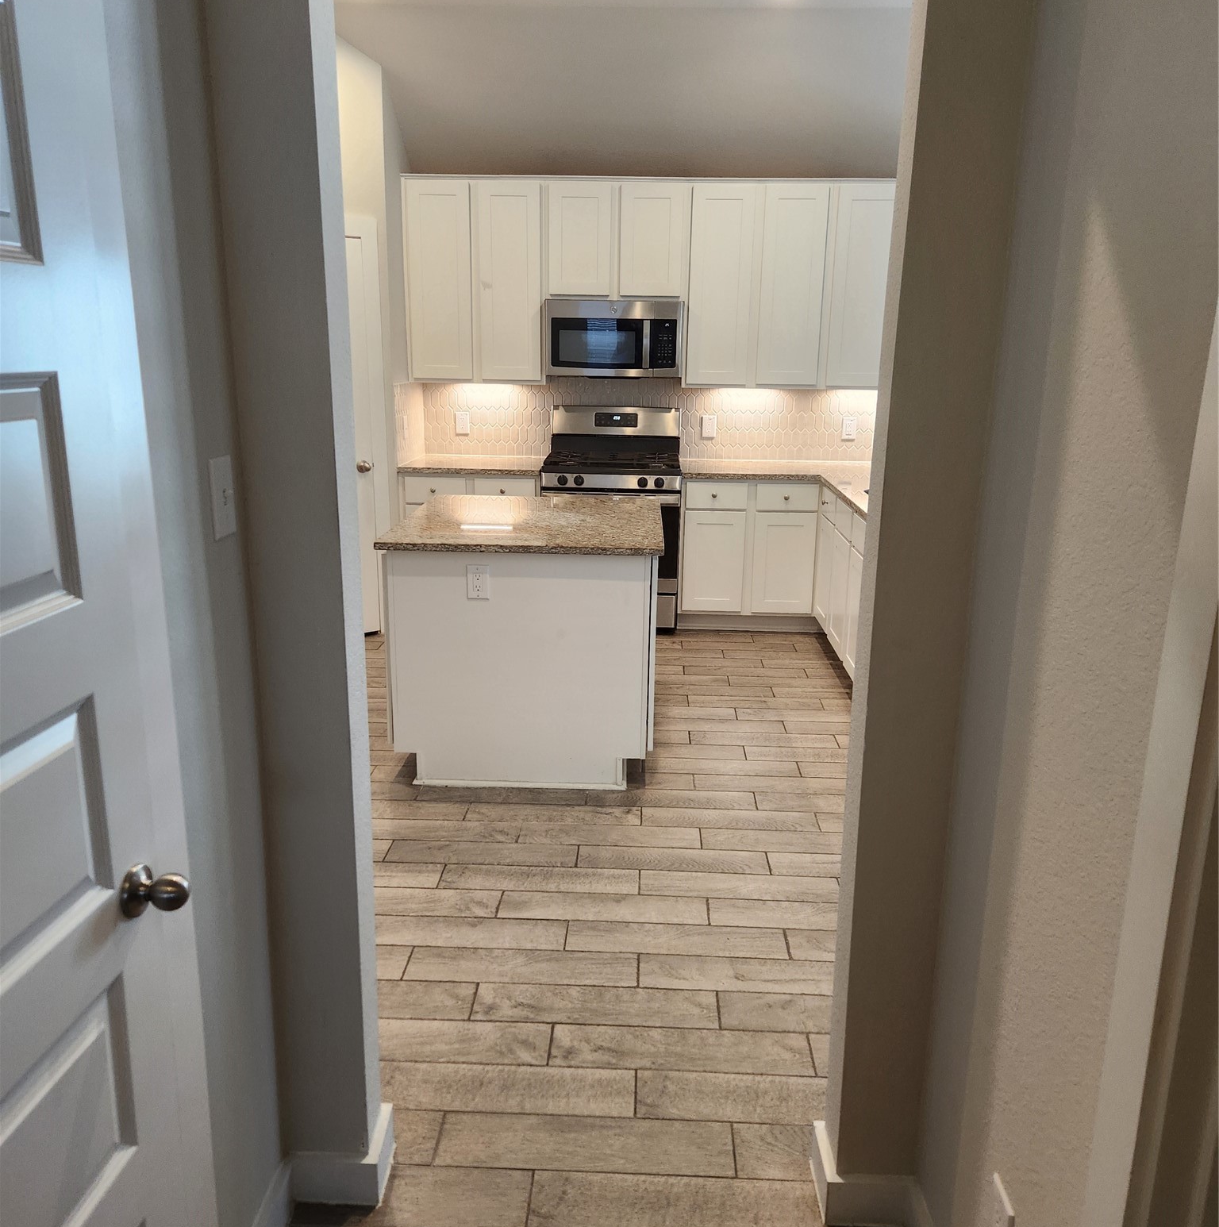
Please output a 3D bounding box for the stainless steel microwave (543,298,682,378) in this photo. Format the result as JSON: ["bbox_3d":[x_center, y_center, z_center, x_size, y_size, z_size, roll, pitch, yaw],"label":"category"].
[{"bbox_3d":[0.036,-1.549,6.105,0.752,0.407,0.400,1,14,2],"label":"stainless steel microwave"}]

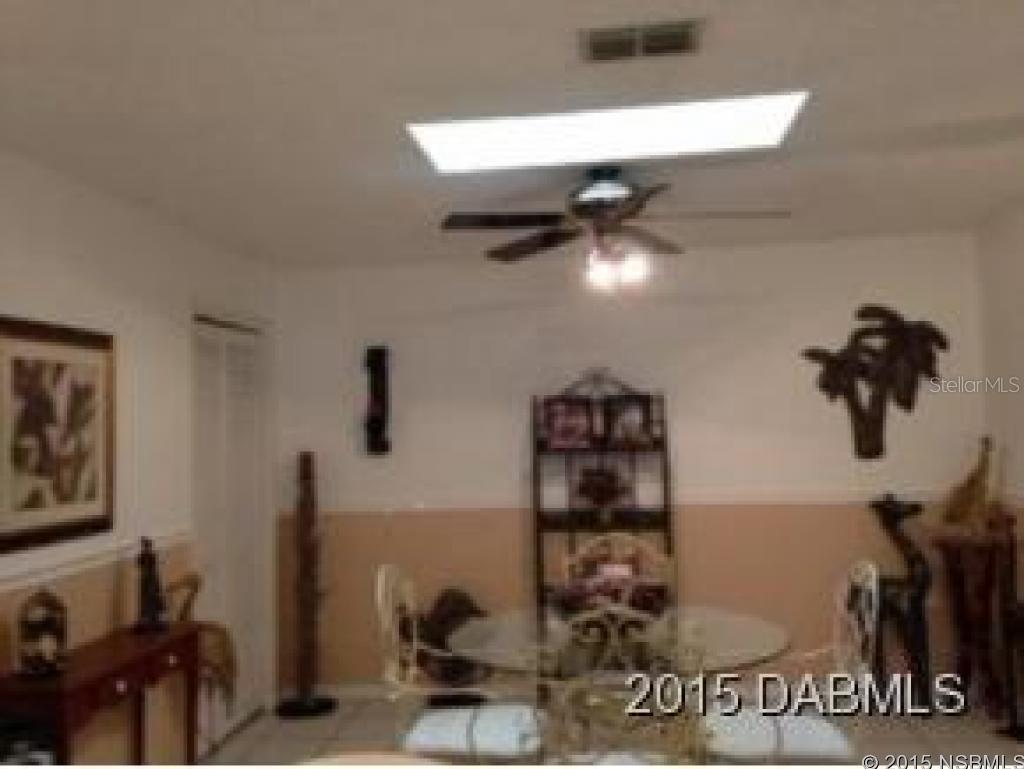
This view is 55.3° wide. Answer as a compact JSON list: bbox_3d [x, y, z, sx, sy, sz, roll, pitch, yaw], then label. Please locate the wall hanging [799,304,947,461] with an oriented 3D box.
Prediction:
[{"bbox_3d":[1.949,-0.018,5.243,0.757,0.830,0.050,-2,-2,6],"label":"wall hanging"}]

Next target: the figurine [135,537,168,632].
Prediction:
[{"bbox_3d":[-1.378,0.761,3.727,0.105,0.340,0.100,0,-3,-38],"label":"figurine"}]

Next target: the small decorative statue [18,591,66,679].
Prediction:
[{"bbox_3d":[-1.490,0.787,3.094,0.130,0.245,0.100,0,-3,-38],"label":"small decorative statue"}]

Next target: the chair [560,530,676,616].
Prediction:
[{"bbox_3d":[0.441,1.141,4.028,0.480,1.000,0.530,-2,-2,6],"label":"chair"}]

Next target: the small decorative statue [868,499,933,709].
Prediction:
[{"bbox_3d":[1.965,1.097,5.028,0.360,1.090,0.200,-2,-3,21],"label":"small decorative statue"}]

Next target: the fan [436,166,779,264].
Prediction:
[{"bbox_3d":[0.367,-0.609,3.666,1.300,0.420,1.280,-2,-2,6],"label":"fan"}]

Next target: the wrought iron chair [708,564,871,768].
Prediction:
[{"bbox_3d":[0.912,1.099,3.251,0.570,1.000,0.470,-2,-2,6],"label":"wrought iron chair"}]

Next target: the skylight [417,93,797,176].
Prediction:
[{"bbox_3d":[0.301,-0.848,3.269,1.220,0.060,0.580,-2,-2,6],"label":"skylight"}]

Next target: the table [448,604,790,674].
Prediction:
[{"bbox_3d":[0.381,1.251,3.414,1.170,0.740,1.170,-2,-2,6],"label":"table"}]

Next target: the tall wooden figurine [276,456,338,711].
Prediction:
[{"bbox_3d":[-1.118,1.043,5.228,0.300,1.380,0.270,-1,-2,-8],"label":"tall wooden figurine"}]

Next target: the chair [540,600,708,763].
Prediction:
[{"bbox_3d":[0.340,1.101,2.901,0.460,1.000,0.570,-2,-2,6],"label":"chair"}]

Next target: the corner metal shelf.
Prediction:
[{"bbox_3d":[0.483,0.804,5.163,0.700,1.760,0.360,-2,-2,6],"label":"corner metal shelf"}]

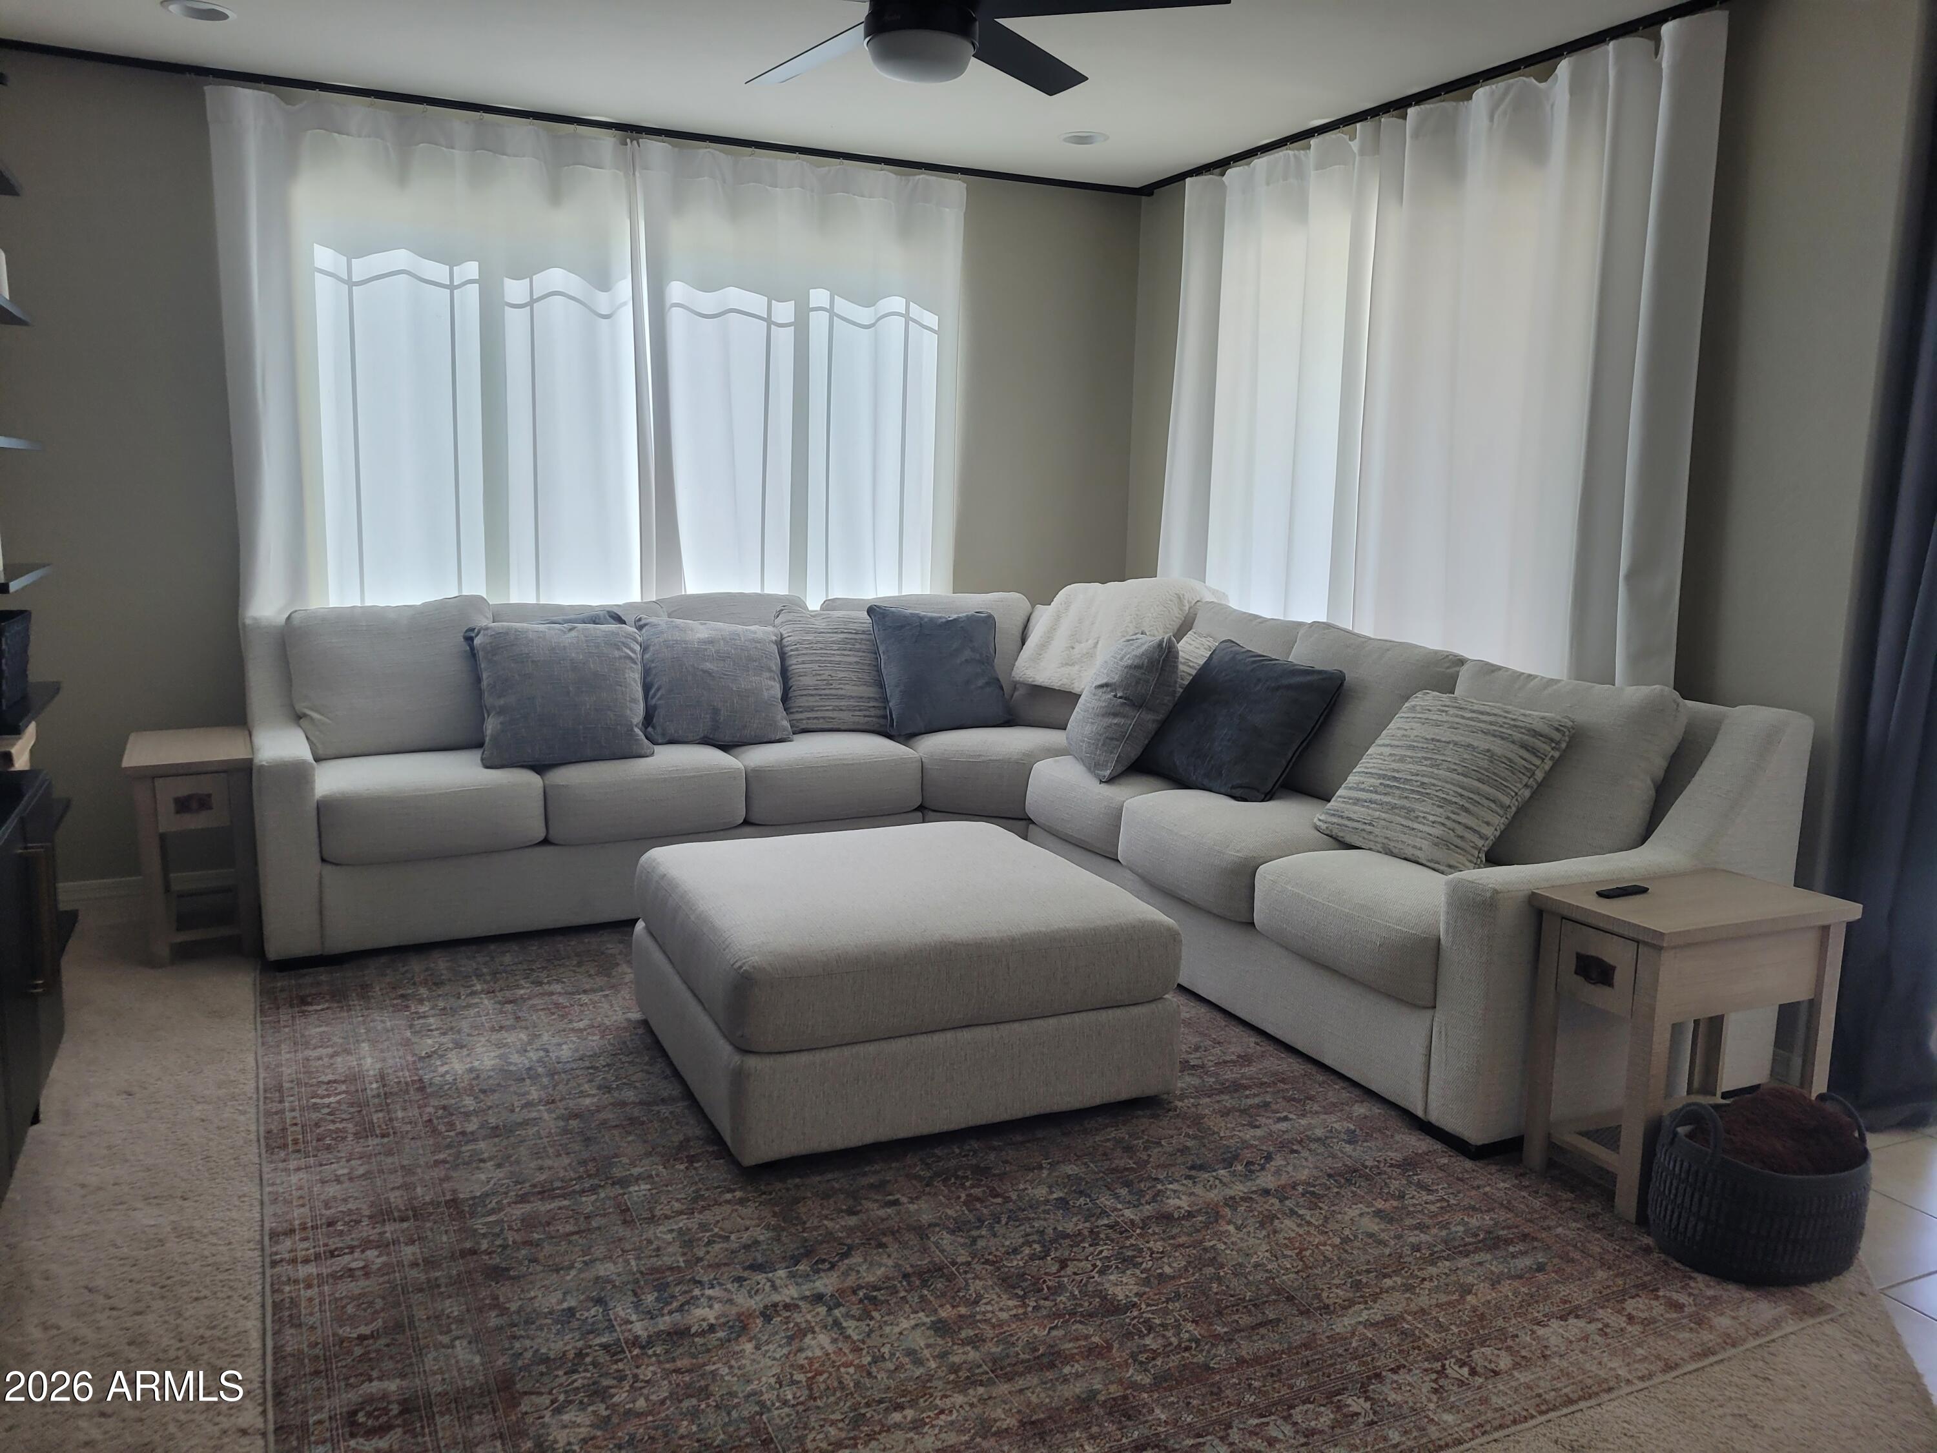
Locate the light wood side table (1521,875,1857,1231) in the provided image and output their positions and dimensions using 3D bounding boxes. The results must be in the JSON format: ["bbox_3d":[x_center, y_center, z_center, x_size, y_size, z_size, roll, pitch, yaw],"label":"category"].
[{"bbox_3d":[1.524,0.662,3.116,0.574,0.608,0.337,-3,10,-26],"label":"light wood side table"}]

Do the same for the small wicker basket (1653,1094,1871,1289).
[{"bbox_3d":[1.545,0.877,2.845,0.395,0.266,0.350,-3,10,-26],"label":"small wicker basket"}]

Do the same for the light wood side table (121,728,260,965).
[{"bbox_3d":[-2.404,0.366,4.543,0.337,0.608,0.574,-3,10,-26],"label":"light wood side table"}]

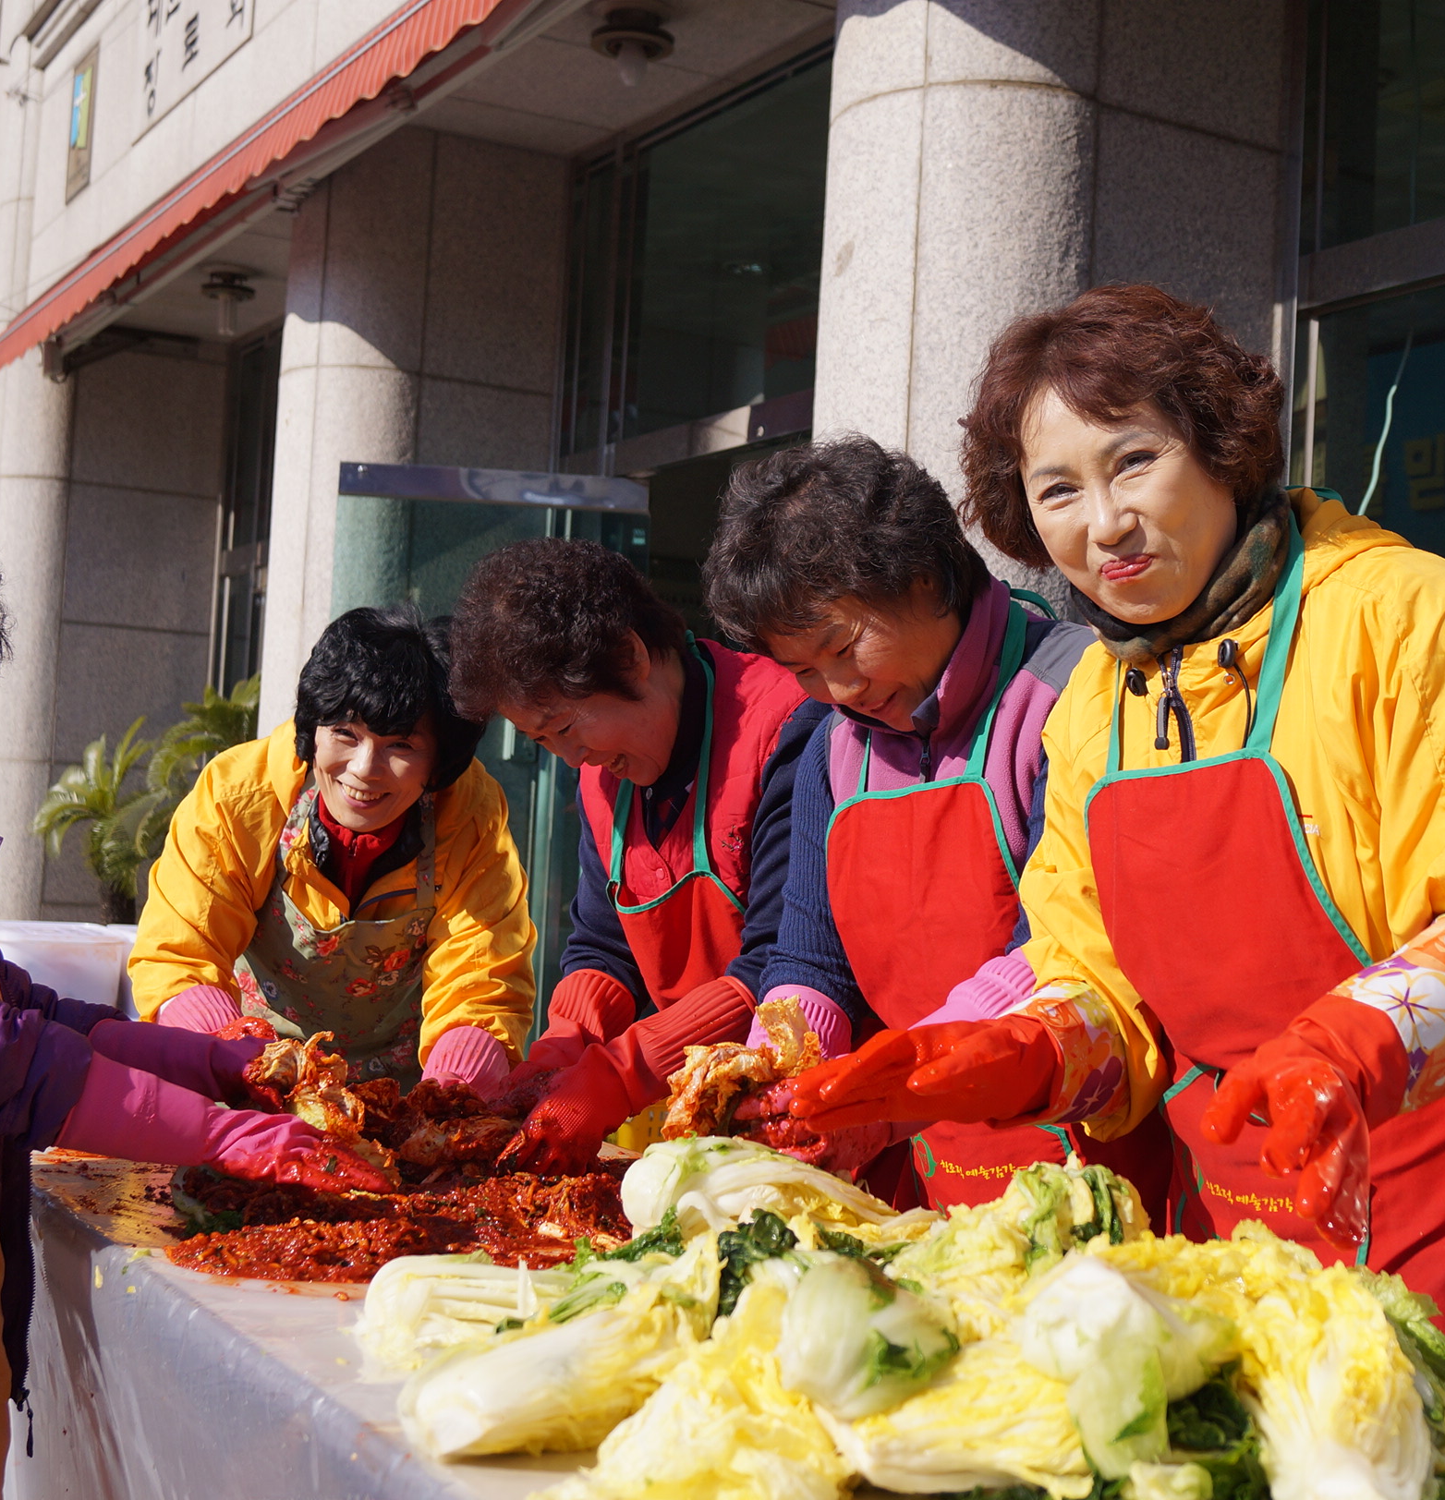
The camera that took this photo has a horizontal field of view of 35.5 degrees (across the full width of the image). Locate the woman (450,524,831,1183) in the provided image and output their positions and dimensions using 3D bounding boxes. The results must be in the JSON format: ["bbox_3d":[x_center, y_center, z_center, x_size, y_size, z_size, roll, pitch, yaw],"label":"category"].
[{"bbox_3d":[-0.049,0.570,2.298,0.560,1.470,0.500,5,-3,-38],"label":"woman"}]

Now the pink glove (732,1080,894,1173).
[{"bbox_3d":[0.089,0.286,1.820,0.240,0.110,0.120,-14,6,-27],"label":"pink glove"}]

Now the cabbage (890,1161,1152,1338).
[{"bbox_3d":[0.208,0.361,1.600,0.170,0.130,0.210,4,-3,-30],"label":"cabbage"}]

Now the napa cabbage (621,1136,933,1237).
[{"bbox_3d":[0.045,0.350,1.780,0.260,0.110,0.140,3,-2,-12],"label":"napa cabbage"}]

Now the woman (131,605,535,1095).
[{"bbox_3d":[-0.460,0.585,2.547,0.480,1.420,0.600,3,-2,-13],"label":"woman"}]

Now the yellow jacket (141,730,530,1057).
[{"bbox_3d":[-0.427,0.224,2.502,0.460,0.520,0.420,3,-2,-13],"label":"yellow jacket"}]

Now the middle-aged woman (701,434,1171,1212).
[{"bbox_3d":[0.173,0.548,1.979,0.560,1.510,0.500,5,-3,-40],"label":"middle-aged woman"}]

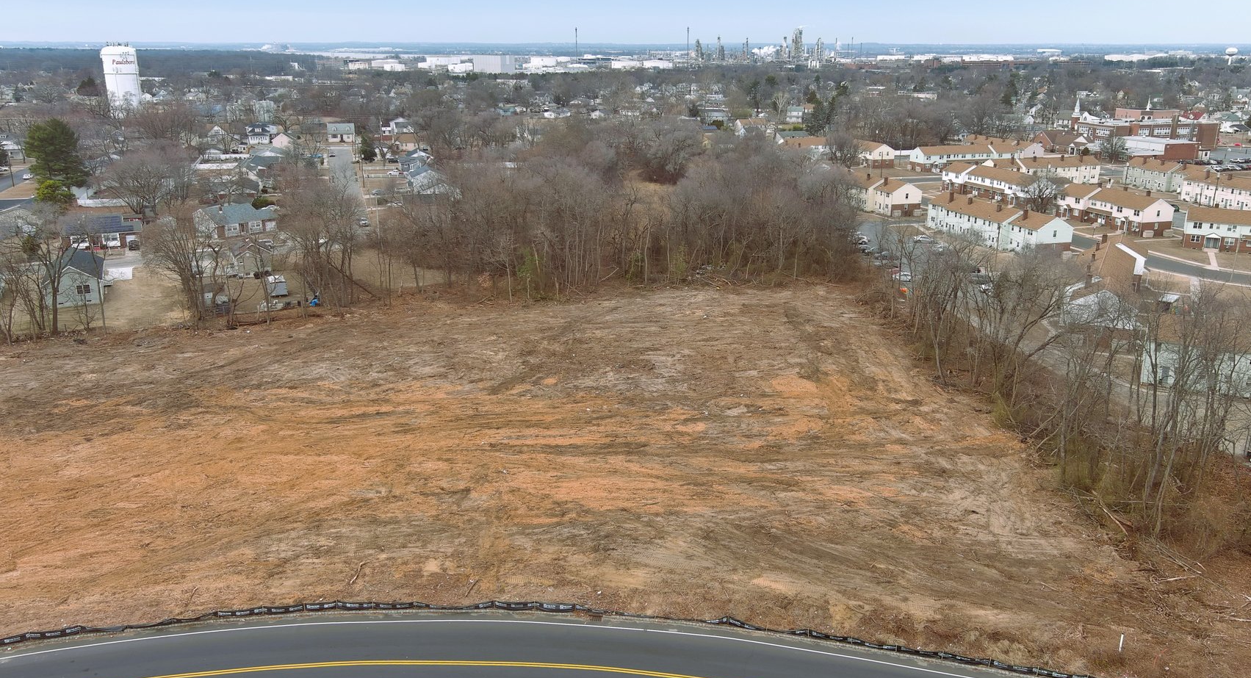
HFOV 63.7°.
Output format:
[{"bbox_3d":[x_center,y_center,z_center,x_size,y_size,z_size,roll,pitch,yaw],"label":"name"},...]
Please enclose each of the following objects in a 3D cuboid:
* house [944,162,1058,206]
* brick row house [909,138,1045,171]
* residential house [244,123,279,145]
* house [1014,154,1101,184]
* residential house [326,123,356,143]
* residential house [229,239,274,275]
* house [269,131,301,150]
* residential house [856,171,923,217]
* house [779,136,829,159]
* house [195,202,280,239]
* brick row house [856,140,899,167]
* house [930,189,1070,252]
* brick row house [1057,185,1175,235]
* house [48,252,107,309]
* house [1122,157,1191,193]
[{"bbox_3d":[104.570,-43.890,284.940,9.500,8.400,39.500,-5,17,-17],"label":"house"},{"bbox_3d":[123.430,-63.440,351.810,48.500,8.400,9.600,-5,17,-17],"label":"brick row house"},{"bbox_3d":[-143.990,-81.450,398.230,10.800,8.000,10.800,-5,17,-15],"label":"residential house"},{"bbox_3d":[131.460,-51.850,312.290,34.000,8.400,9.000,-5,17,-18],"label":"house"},{"bbox_3d":[-114.020,-82.850,404.360,10.200,7.200,8.800,-3,17,-11],"label":"residential house"},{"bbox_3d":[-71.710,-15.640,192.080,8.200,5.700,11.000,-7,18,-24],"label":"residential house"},{"bbox_3d":[-144.870,-85.210,429.140,9.500,5.600,12.000,-4,17,-13],"label":"house"},{"bbox_3d":[60.650,-35.720,244.410,10.100,7.840,25.060,-6,17,-18],"label":"residential house"},{"bbox_3d":[67.570,-70.800,376.680,24.000,8.300,9.500,-5,17,-17],"label":"house"},{"bbox_3d":[-82.670,-25.450,213.900,13.840,5.500,11.000,-16,23,-43],"label":"house"},{"bbox_3d":[88.400,-66.900,363.350,8.900,8.400,20.500,-5,17,-17],"label":"brick row house"},{"bbox_3d":[75.710,-24.200,205.590,10.000,7.840,35.740,-4,17,-14],"label":"house"},{"bbox_3d":[107.350,-29.240,222.550,9.460,7.840,25.390,-5,17,-17],"label":"brick row house"},{"bbox_3d":[-87.900,-10.060,160.810,8.430,6.200,15.800,-7,18,-23],"label":"house"},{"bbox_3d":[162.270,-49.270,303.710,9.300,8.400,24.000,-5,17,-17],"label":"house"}]

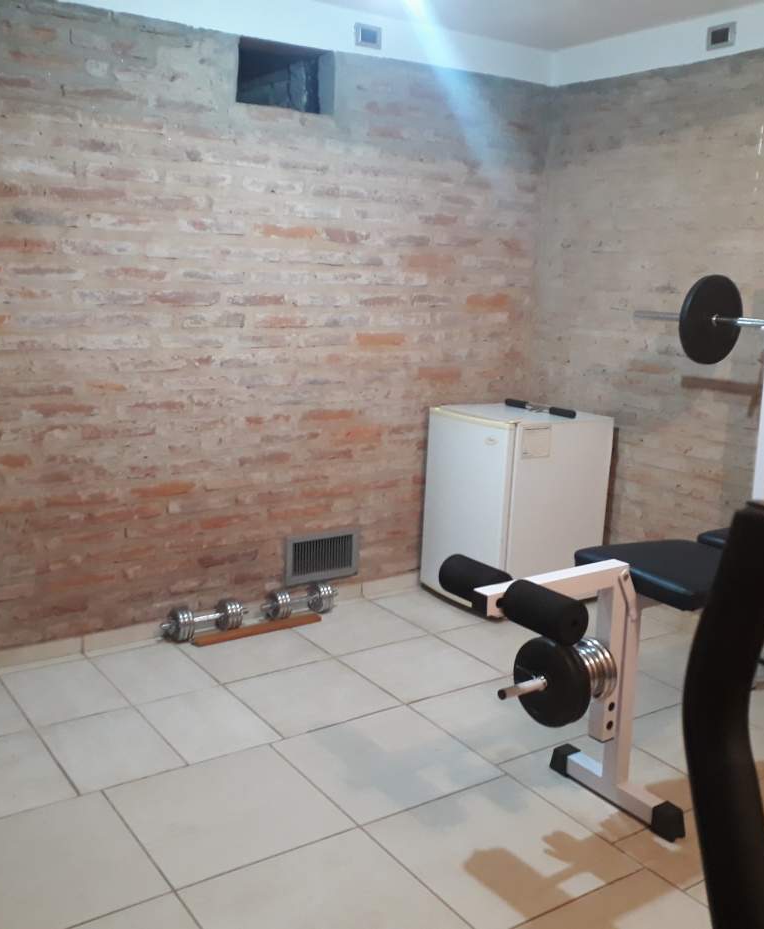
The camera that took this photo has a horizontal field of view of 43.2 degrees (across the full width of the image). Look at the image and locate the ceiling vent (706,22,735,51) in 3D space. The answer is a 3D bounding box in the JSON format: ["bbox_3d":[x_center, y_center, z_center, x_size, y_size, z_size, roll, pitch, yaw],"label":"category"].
[{"bbox_3d":[1.205,-1.530,3.447,0.022,0.077,0.119,-6,15,-34],"label":"ceiling vent"}]

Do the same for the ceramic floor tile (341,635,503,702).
[{"bbox_3d":[0.131,0.740,3.512,0.450,0.010,0.450,-6,15,-34],"label":"ceramic floor tile"}]

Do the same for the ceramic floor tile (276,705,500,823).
[{"bbox_3d":[0.009,0.875,2.861,0.510,0.010,0.510,-6,15,-34],"label":"ceramic floor tile"}]

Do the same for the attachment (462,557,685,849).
[{"bbox_3d":[0.449,0.593,2.374,0.574,0.682,0.497,-6,15,-34],"label":"attachment"}]

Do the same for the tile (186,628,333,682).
[{"bbox_3d":[-0.488,0.694,3.607,0.450,0.010,0.450,-6,15,-34],"label":"tile"}]

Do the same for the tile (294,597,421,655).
[{"bbox_3d":[-0.118,0.633,3.755,0.431,0.010,0.427,-6,15,-34],"label":"tile"}]

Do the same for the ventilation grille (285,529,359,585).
[{"bbox_3d":[-0.233,0.378,3.925,0.343,0.197,0.025,-6,15,-34],"label":"ventilation grille"}]

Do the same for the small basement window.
[{"bbox_3d":[-0.365,-1.389,3.483,0.388,0.218,0.110,-6,15,-34],"label":"small basement window"}]

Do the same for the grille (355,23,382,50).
[{"bbox_3d":[-0.047,-1.633,3.682,0.120,0.077,0.020,-6,15,-34],"label":"grille"}]

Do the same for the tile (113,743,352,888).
[{"bbox_3d":[-0.412,0.919,2.573,0.510,0.010,0.510,-6,15,-34],"label":"tile"}]

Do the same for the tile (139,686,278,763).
[{"bbox_3d":[-0.540,0.789,2.951,0.298,0.010,0.423,-6,15,-34],"label":"tile"}]

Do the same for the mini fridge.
[{"bbox_3d":[0.583,0.172,4.250,0.555,0.830,0.515,-7,15,-38],"label":"mini fridge"}]

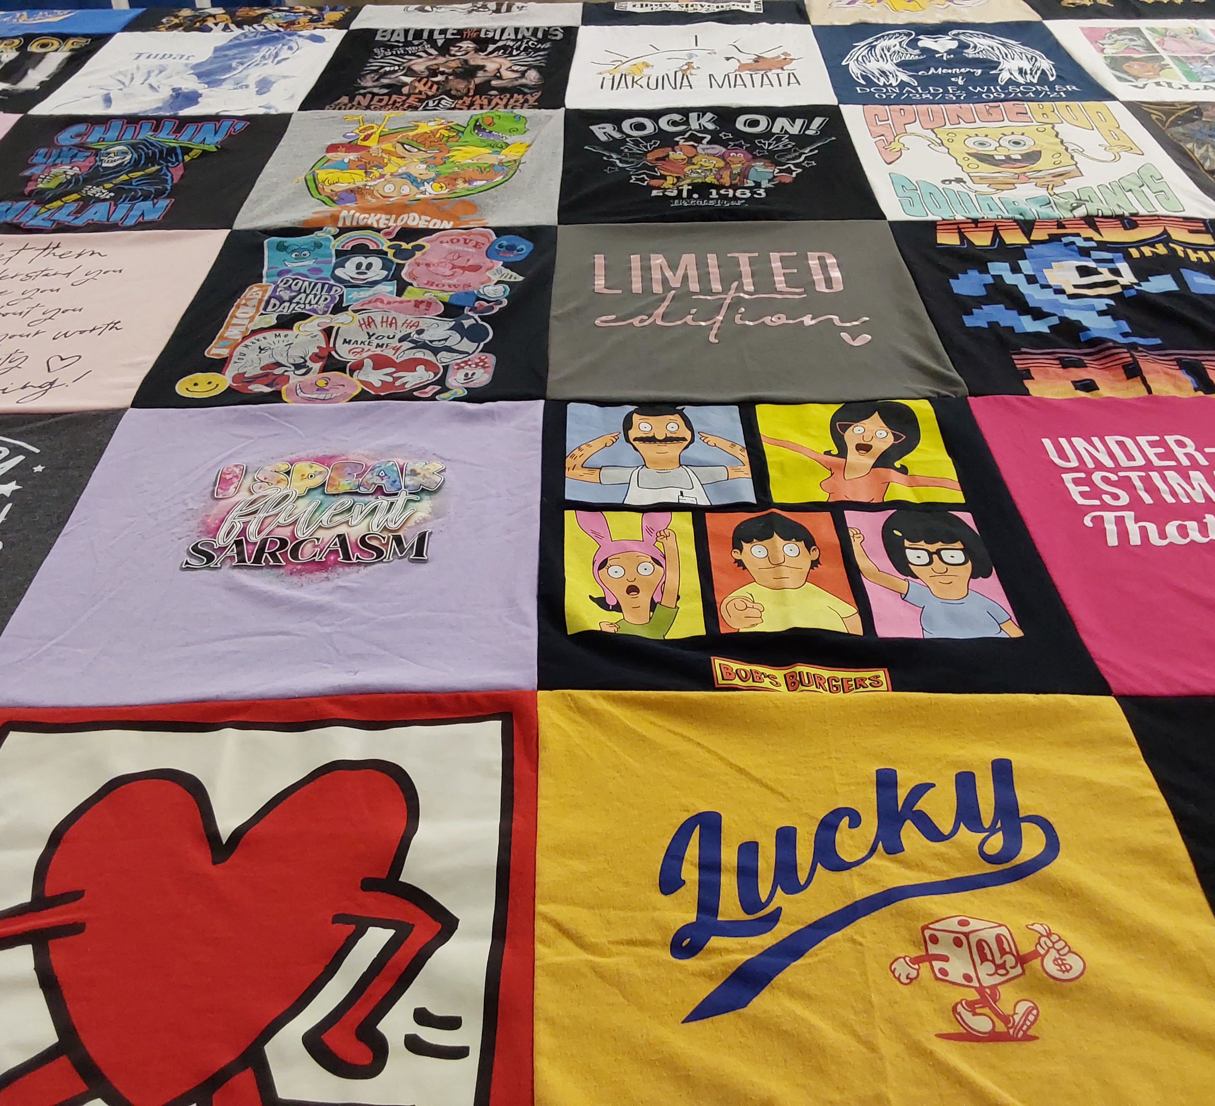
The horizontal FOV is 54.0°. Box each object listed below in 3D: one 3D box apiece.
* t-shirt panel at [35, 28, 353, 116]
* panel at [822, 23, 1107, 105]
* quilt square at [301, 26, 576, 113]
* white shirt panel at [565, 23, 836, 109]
[{"bbox_3d":[-0.603,-0.715,1.768,0.373,0.020,0.376,0,40,1],"label":"t-shirt panel"},{"bbox_3d":[0.504,-0.725,1.760,0.382,0.020,0.378,0,40,1],"label":"panel"},{"bbox_3d":[-0.236,-0.718,1.766,0.374,0.020,0.383,0,40,1],"label":"quilt square"},{"bbox_3d":[0.134,-0.721,1.762,0.375,0.020,0.381,0,40,1],"label":"white shirt panel"}]

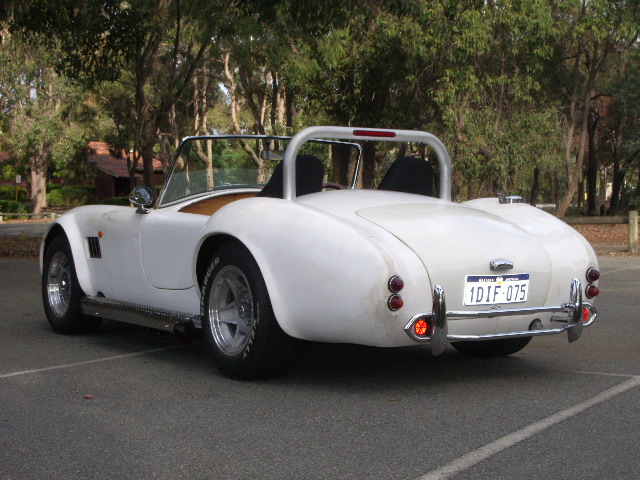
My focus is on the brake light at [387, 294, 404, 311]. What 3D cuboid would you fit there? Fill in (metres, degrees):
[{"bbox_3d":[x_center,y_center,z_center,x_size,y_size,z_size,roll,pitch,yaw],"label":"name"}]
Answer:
[{"bbox_3d":[0.311,0.263,4.765,0.071,0.070,0.046,-1,2,-34],"label":"brake light"}]

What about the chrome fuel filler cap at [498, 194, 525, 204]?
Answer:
[{"bbox_3d":[0.972,-0.204,5.815,0.120,0.050,0.120,0,1,0],"label":"chrome fuel filler cap"}]

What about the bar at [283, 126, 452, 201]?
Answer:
[{"bbox_3d":[0.267,-0.377,5.869,1.050,0.375,0.075,-1,2,-34],"label":"bar"}]

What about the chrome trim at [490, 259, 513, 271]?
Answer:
[{"bbox_3d":[0.809,0.108,5.096,0.100,0.050,0.050,-1,2,-34],"label":"chrome trim"}]

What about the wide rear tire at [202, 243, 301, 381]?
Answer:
[{"bbox_3d":[-0.308,0.333,5.491,0.280,0.664,0.664,-1,2,-34],"label":"wide rear tire"}]

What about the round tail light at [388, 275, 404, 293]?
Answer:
[{"bbox_3d":[0.312,0.186,4.762,0.071,0.072,0.046,-1,2,-34],"label":"round tail light"}]

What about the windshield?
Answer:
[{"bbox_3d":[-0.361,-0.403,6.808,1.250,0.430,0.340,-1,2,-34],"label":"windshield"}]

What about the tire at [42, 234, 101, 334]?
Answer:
[{"bbox_3d":[-1.578,0.286,7.417,0.230,0.648,0.648,-1,2,-34],"label":"tire"}]

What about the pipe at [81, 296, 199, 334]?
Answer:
[{"bbox_3d":[-1.049,0.419,6.466,0.155,0.130,1.380,-1,2,-34],"label":"pipe"}]

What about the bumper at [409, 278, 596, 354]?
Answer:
[{"bbox_3d":[0.818,0.334,5.066,1.140,0.295,0.160,-1,2,-34],"label":"bumper"}]

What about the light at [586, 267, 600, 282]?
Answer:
[{"bbox_3d":[1.289,0.166,5.416,0.071,0.072,0.046,-1,2,-34],"label":"light"}]

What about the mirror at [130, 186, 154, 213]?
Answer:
[{"bbox_3d":[-1.014,-0.231,6.556,0.120,0.155,0.120,-1,2,-34],"label":"mirror"}]

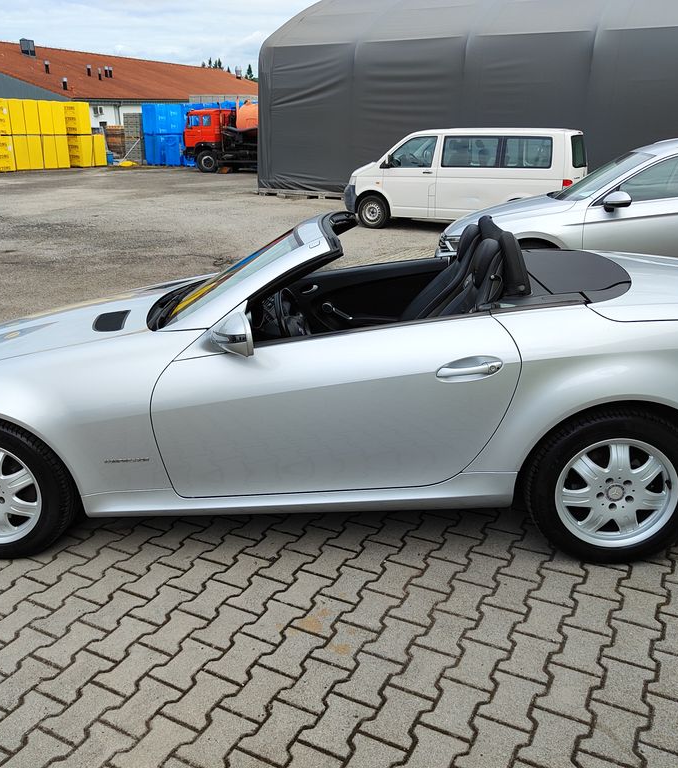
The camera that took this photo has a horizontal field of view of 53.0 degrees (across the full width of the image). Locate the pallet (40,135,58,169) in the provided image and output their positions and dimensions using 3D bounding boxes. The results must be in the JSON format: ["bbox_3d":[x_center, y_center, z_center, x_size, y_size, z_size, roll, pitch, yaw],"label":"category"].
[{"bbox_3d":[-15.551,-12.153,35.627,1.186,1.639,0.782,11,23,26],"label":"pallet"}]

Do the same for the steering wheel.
[{"bbox_3d":[-0.160,-0.245,2.917,0.120,0.375,0.375,-18,16,10],"label":"steering wheel"}]

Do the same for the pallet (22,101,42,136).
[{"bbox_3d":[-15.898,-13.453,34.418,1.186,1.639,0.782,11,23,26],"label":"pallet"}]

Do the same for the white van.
[{"bbox_3d":[2.495,-4.247,14.103,4.890,1.970,1.930,9,22,25],"label":"white van"}]

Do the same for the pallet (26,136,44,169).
[{"bbox_3d":[-15.812,-11.822,34.718,1.150,1.600,0.820,9,22,26],"label":"pallet"}]

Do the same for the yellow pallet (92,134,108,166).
[{"bbox_3d":[-14.004,-13.313,38.862,1.150,1.600,0.800,9,22,26],"label":"yellow pallet"}]

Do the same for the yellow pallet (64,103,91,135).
[{"bbox_3d":[-14.120,-14.234,36.637,1.150,1.600,0.800,9,22,26],"label":"yellow pallet"}]

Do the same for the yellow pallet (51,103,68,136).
[{"bbox_3d":[-15.044,-13.851,35.573,1.150,1.600,0.820,9,22,26],"label":"yellow pallet"}]

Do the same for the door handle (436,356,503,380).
[{"bbox_3d":[0.458,-0.052,2.399,0.250,0.090,0.065,-1,19,5],"label":"door handle"}]

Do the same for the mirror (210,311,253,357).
[{"bbox_3d":[-0.372,-0.175,2.357,0.140,0.140,0.190,-1,20,4],"label":"mirror"}]

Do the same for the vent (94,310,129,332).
[{"bbox_3d":[-0.960,-0.264,2.868,0.160,0.030,0.180,-7,24,7],"label":"vent"}]

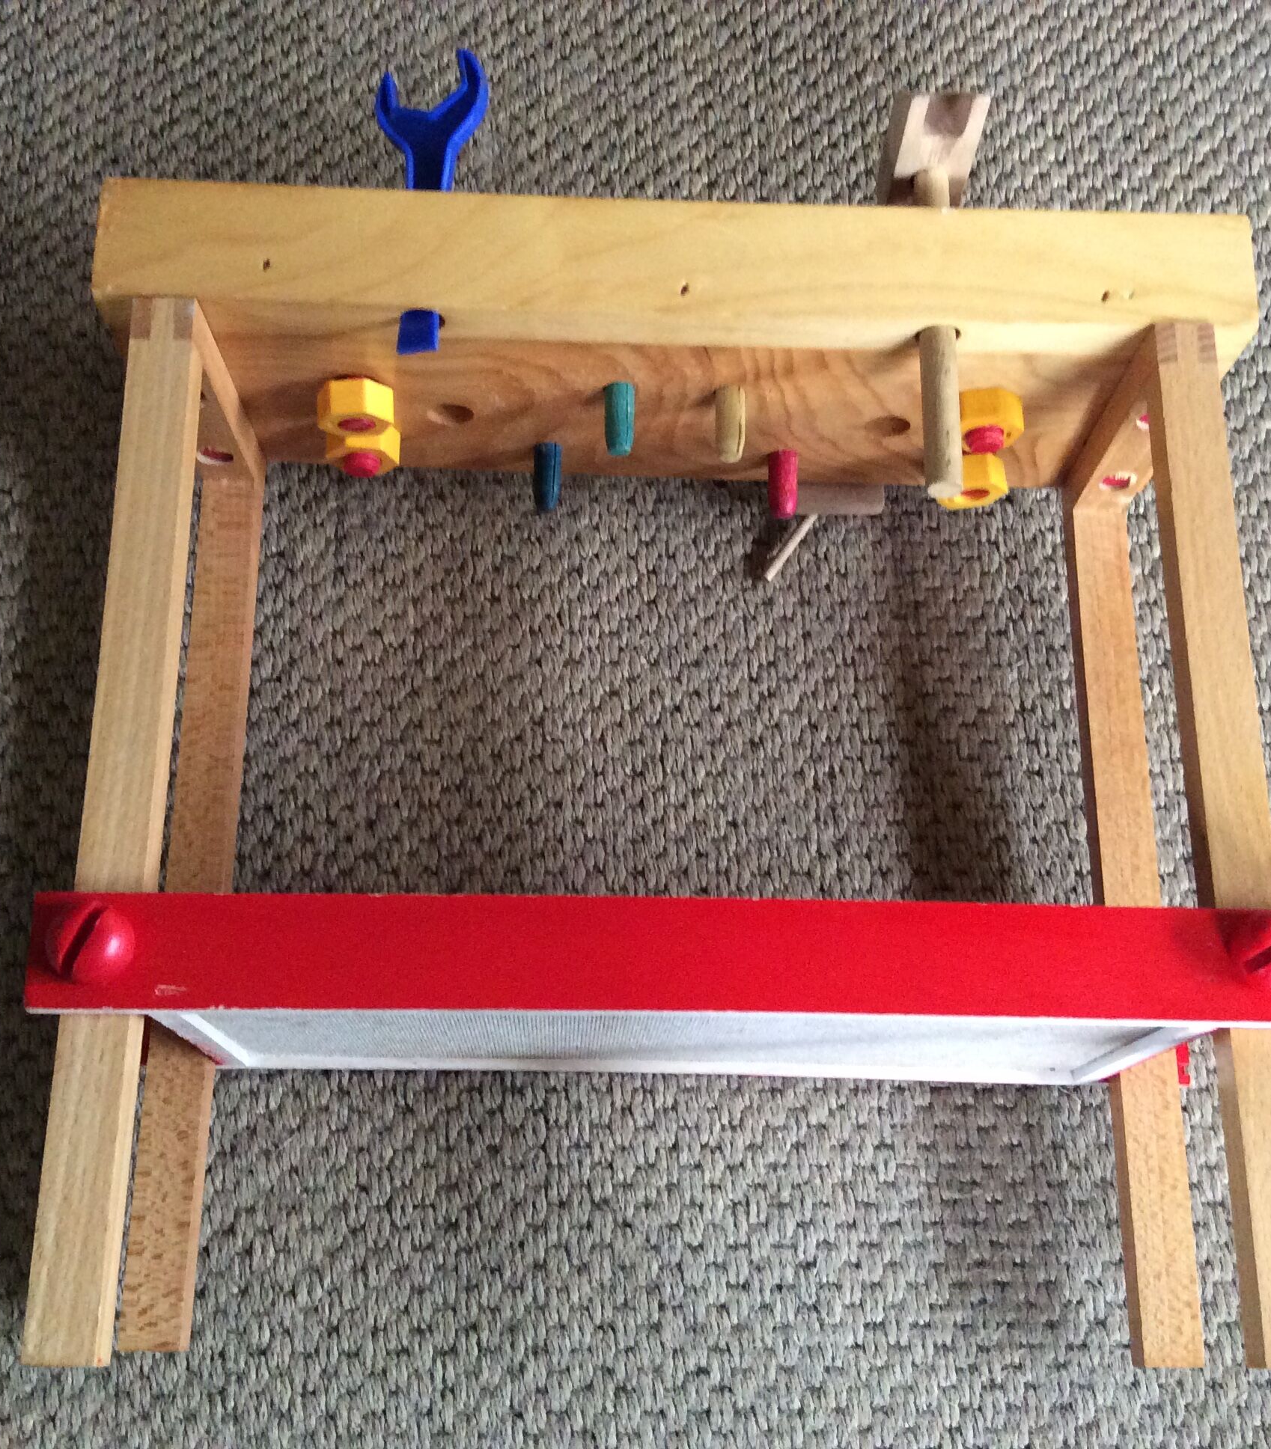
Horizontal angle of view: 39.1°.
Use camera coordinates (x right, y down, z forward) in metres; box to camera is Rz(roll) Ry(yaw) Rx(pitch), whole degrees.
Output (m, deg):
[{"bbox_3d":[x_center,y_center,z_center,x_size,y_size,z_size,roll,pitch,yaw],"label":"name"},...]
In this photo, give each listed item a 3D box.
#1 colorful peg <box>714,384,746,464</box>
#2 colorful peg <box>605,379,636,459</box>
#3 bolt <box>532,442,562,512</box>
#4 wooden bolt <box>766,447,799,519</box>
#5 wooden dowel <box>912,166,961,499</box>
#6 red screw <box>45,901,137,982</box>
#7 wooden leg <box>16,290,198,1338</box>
[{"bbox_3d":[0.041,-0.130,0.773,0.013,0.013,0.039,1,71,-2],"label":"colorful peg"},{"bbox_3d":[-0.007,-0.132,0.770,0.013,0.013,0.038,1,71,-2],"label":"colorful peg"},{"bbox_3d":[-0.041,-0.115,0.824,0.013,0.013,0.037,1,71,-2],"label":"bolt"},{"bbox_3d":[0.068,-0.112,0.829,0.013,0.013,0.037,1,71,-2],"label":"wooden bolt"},{"bbox_3d":[0.123,-0.163,0.732,0.015,0.015,0.157,1,71,-2],"label":"wooden dowel"},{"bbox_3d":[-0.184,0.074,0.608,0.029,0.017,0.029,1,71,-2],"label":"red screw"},{"bbox_3d":[-0.187,0.023,0.653,0.024,0.018,0.395,1,72,-2],"label":"wooden leg"}]

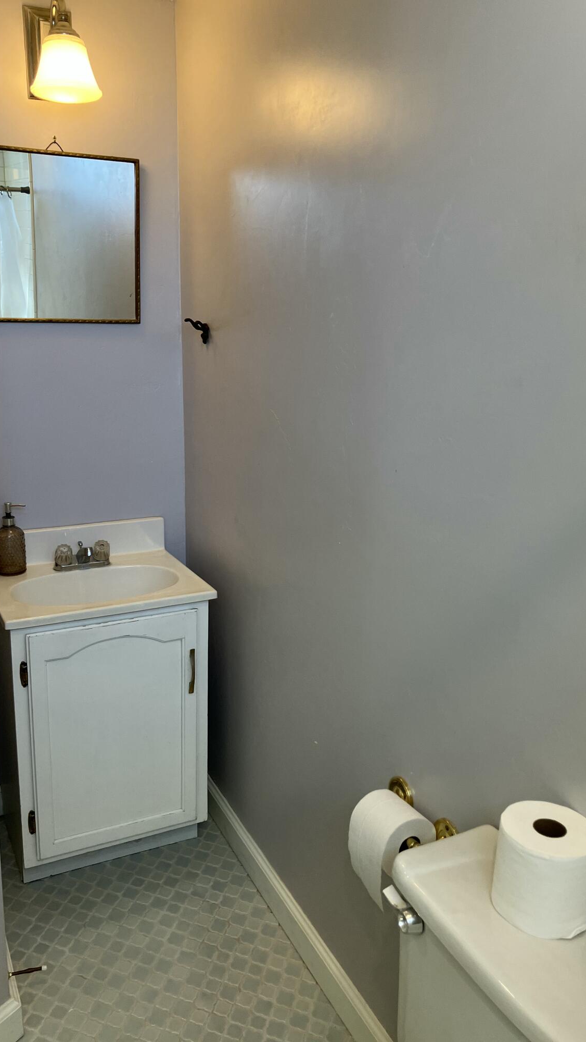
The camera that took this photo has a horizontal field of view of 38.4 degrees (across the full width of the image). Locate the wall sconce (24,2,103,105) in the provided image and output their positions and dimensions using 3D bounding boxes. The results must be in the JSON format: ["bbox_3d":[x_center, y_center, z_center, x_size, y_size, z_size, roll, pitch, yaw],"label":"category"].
[{"bbox_3d":[-0.526,-1.086,1.911,0.160,0.233,0.235,-6,16,-27],"label":"wall sconce"}]

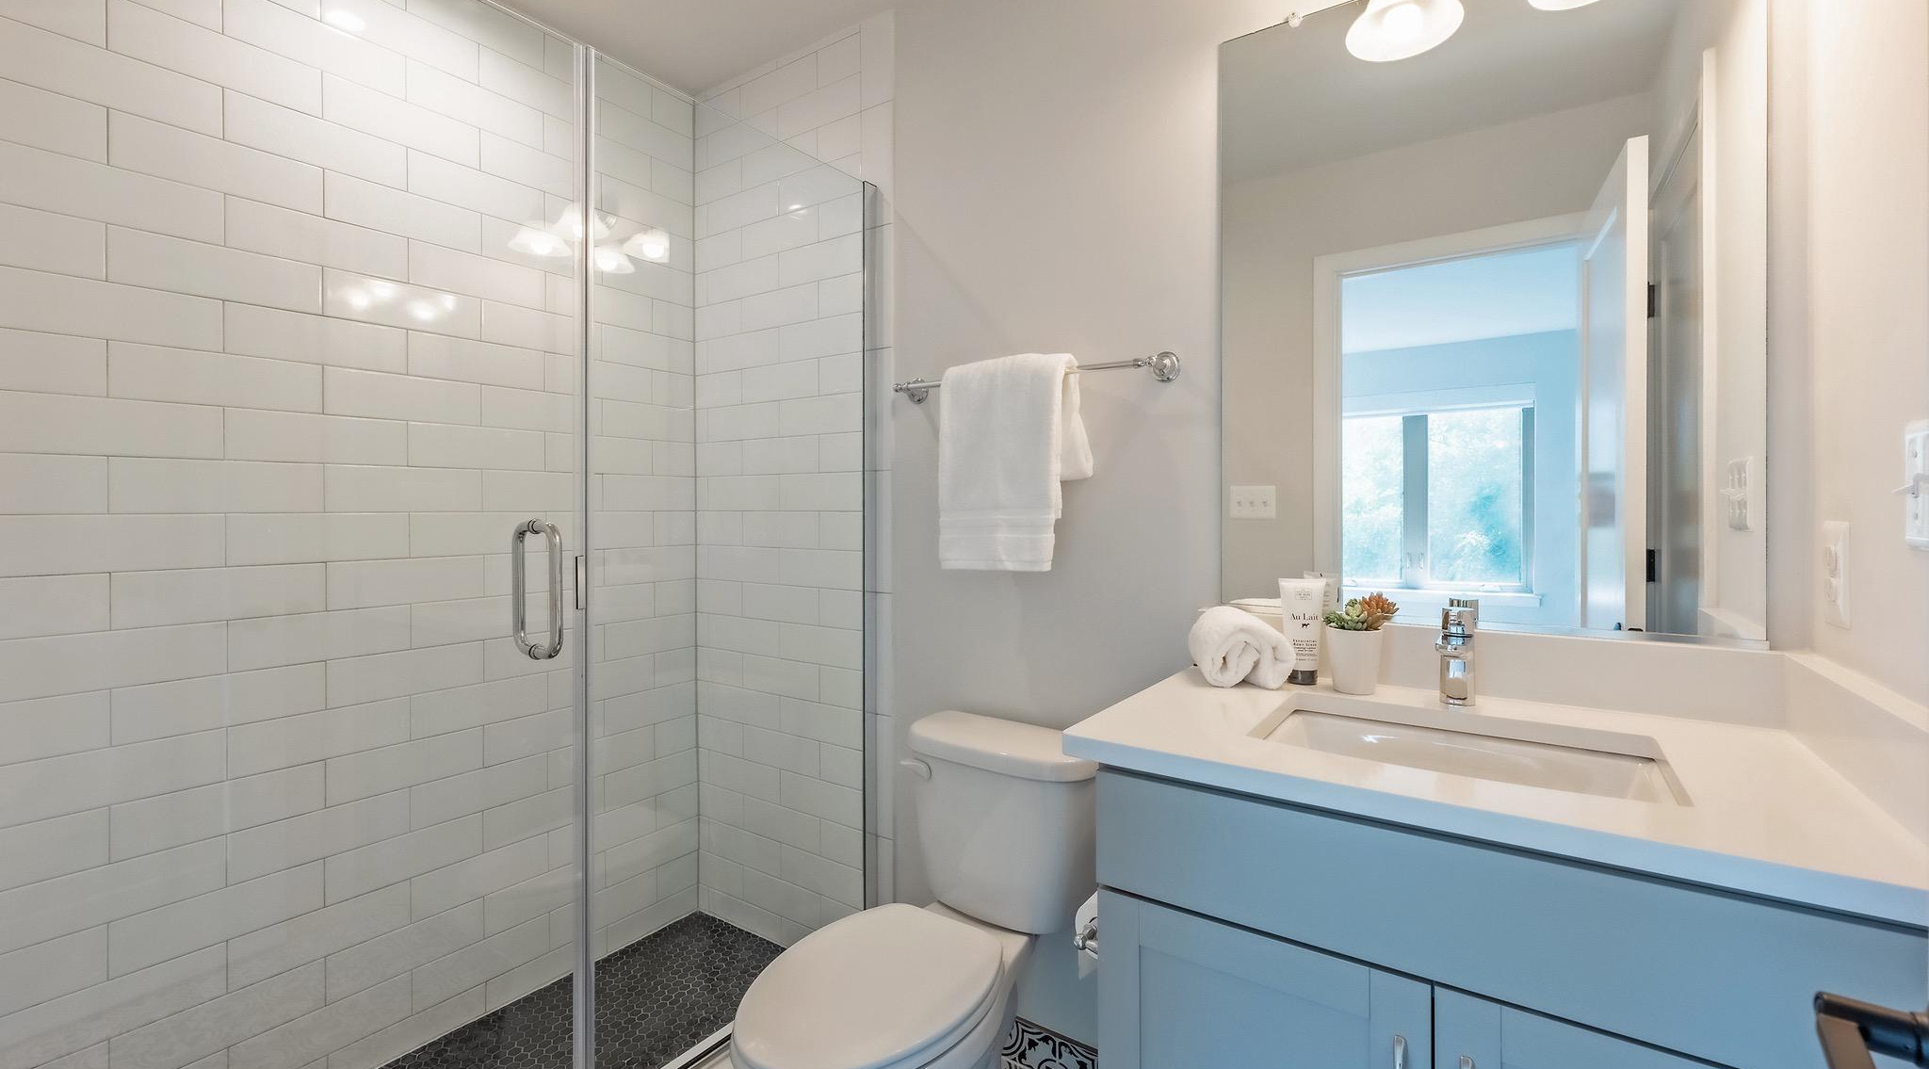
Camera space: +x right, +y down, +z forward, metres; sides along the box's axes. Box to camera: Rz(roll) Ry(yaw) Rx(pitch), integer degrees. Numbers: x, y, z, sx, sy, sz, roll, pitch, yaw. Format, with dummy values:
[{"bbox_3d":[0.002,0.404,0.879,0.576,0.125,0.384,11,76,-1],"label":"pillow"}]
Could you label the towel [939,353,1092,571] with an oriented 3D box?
[{"bbox_3d":[0.099,-0.149,1.587,0.340,0.450,0.110,1,1,35],"label":"towel"}]

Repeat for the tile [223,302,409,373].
[{"bbox_3d":[-1.355,-0.408,1.585,0.010,0.102,0.301,1,1,35],"label":"tile"}]

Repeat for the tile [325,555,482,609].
[{"bbox_3d":[-1.256,0.103,1.696,0.009,0.102,0.300,1,1,37],"label":"tile"}]

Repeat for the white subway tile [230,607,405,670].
[{"bbox_3d":[-1.346,0.215,1.576,0.009,0.102,0.300,1,1,37],"label":"white subway tile"}]

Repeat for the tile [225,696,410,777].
[{"bbox_3d":[-1.353,0.424,1.588,0.010,0.102,0.301,1,1,35],"label":"tile"}]

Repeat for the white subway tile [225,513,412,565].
[{"bbox_3d":[-1.346,0.007,1.576,0.009,0.102,0.300,1,1,37],"label":"white subway tile"}]

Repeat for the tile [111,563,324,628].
[{"bbox_3d":[-1.443,0.116,1.465,0.010,0.102,0.301,1,1,35],"label":"tile"}]

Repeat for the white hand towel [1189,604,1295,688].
[{"bbox_3d":[0.510,0.193,1.345,0.162,0.132,0.155,1,1,32],"label":"white hand towel"}]

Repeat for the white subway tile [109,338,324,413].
[{"bbox_3d":[-1.443,-0.300,1.464,0.010,0.102,0.301,1,1,35],"label":"white subway tile"}]

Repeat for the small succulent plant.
[{"bbox_3d":[0.635,0.124,1.200,0.115,0.068,0.095,1,1,35],"label":"small succulent plant"}]

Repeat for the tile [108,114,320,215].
[{"bbox_3d":[-1.444,-0.714,1.463,0.010,0.102,0.301,1,1,35],"label":"tile"}]

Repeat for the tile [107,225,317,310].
[{"bbox_3d":[-1.436,-0.508,1.456,0.009,0.102,0.300,1,1,37],"label":"tile"}]

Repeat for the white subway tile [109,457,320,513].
[{"bbox_3d":[-1.436,-0.091,1.456,0.009,0.102,0.300,1,1,37],"label":"white subway tile"}]

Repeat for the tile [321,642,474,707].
[{"bbox_3d":[-1.264,0.315,1.710,0.010,0.102,0.301,1,1,35],"label":"tile"}]

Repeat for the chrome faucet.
[{"bbox_3d":[0.753,0.187,1.146,0.053,0.152,0.140,1,1,32],"label":"chrome faucet"}]

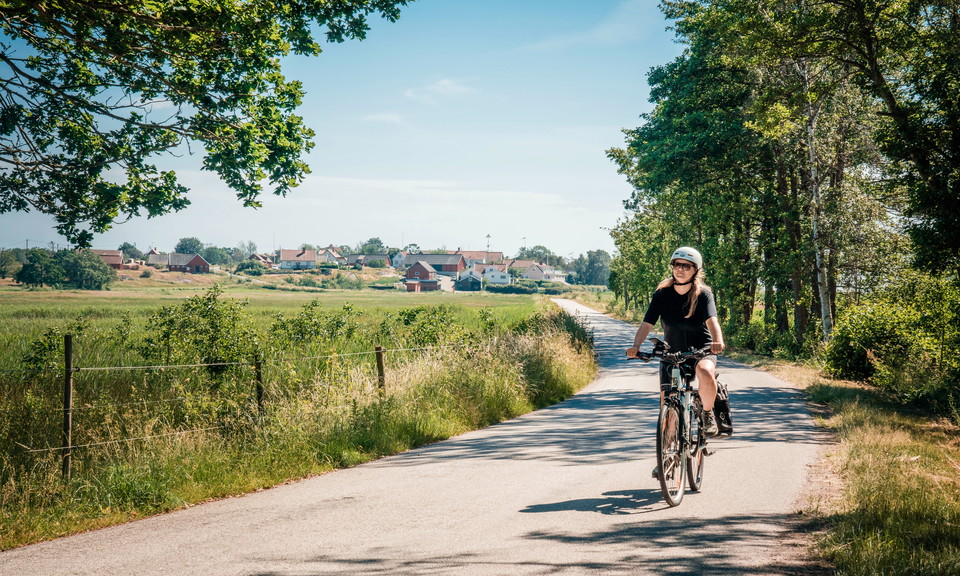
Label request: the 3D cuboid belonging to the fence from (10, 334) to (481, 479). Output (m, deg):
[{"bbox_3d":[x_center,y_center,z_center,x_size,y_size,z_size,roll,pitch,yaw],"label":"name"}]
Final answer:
[{"bbox_3d":[-1.760,1.060,17.400,0.100,1.120,11.500,0,-1,17],"label":"fence"}]

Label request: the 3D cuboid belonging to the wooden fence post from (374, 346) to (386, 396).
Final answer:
[{"bbox_3d":[-1.200,1.190,19.800,0.078,0.950,0.078,-4,0,-17],"label":"wooden fence post"}]

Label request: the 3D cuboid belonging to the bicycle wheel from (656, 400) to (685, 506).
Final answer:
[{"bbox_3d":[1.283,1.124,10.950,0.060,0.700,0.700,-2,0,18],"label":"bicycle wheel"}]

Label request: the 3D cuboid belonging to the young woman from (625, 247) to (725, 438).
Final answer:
[{"bbox_3d":[1.440,0.505,11.560,0.660,1.600,0.760,0,0,17],"label":"young woman"}]

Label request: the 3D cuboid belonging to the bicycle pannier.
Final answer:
[{"bbox_3d":[1.755,0.895,12.000,0.180,0.400,0.300,-2,0,17],"label":"bicycle pannier"}]

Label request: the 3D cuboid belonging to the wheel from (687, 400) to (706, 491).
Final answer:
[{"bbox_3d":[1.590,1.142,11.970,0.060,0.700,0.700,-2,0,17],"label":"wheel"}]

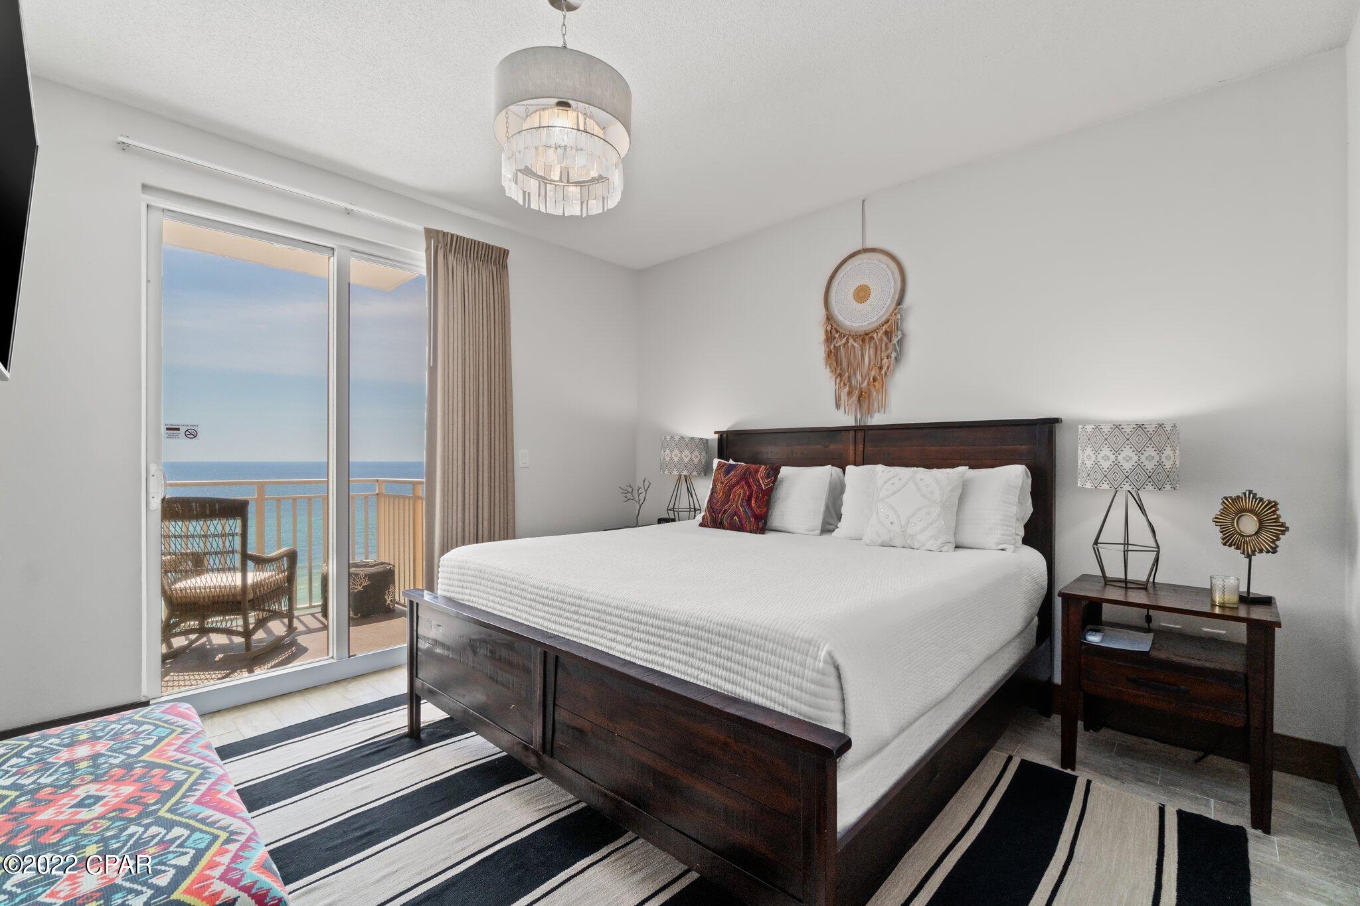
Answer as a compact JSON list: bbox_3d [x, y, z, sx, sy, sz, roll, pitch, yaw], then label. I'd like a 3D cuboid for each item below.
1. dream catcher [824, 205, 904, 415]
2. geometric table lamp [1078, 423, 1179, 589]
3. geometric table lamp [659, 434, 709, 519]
[{"bbox_3d":[1.067,-0.831,3.326,0.495,1.290,0.060,0,0,43],"label":"dream catcher"},{"bbox_3d":[1.857,0.214,2.346,0.330,0.675,0.330,0,0,43],"label":"geometric table lamp"},{"bbox_3d":[0.032,0.209,3.890,0.330,0.675,0.330,0,0,0],"label":"geometric table lamp"}]

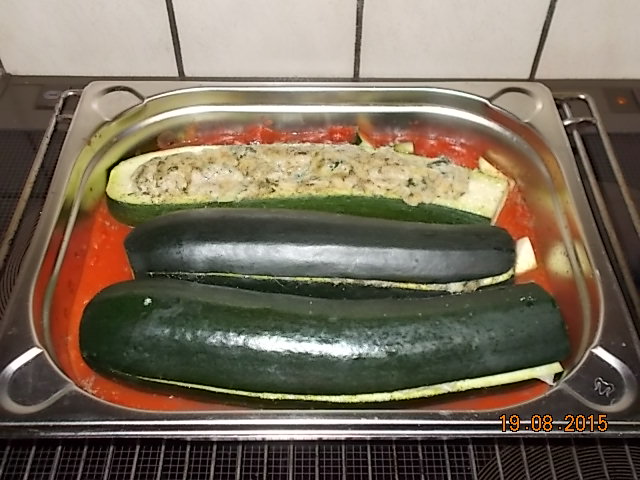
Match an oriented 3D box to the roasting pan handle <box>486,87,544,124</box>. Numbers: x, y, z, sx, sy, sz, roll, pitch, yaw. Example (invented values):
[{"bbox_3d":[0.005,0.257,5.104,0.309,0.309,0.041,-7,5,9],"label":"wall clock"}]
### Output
[{"bbox_3d":[0.137,-0.095,0.495,0.035,0.008,0.031,37,58,28],"label":"roasting pan handle"}]

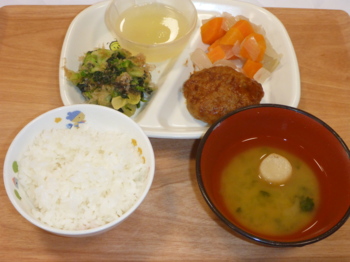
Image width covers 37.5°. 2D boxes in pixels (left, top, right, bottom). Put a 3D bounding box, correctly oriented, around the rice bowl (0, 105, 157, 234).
[{"bbox_3d":[-0.072,0.039,0.410,0.111,0.052,0.111,1,57,-2],"label":"rice bowl"}]

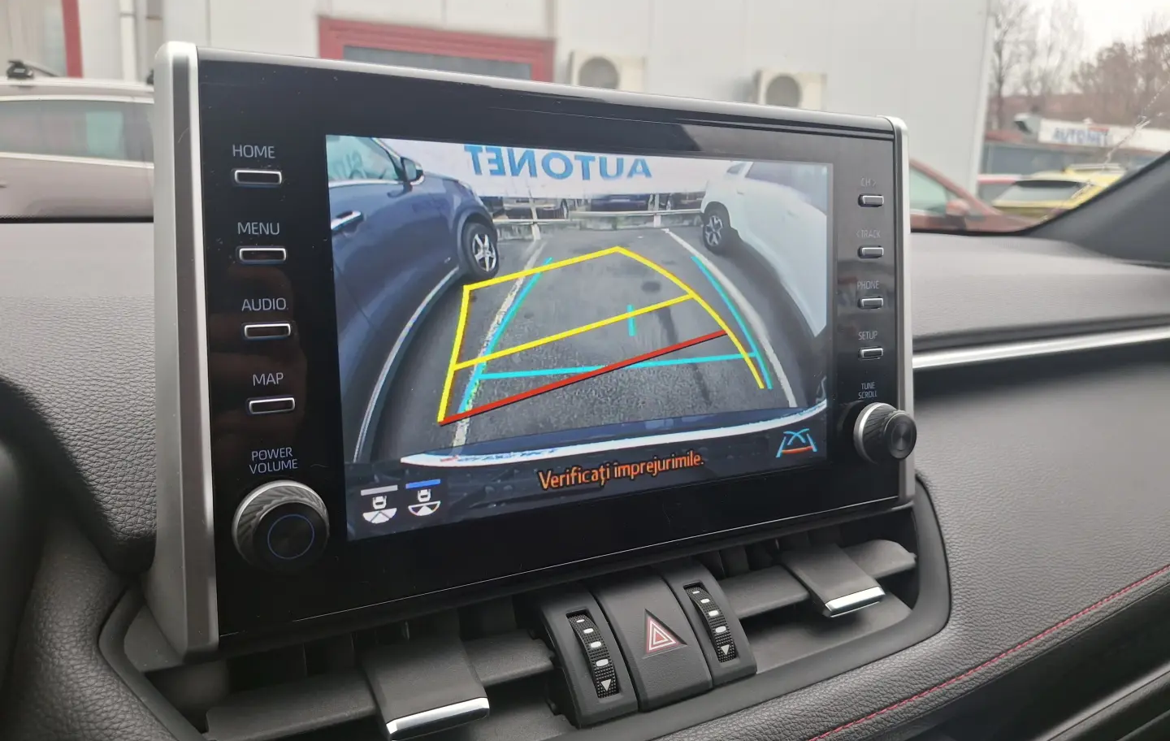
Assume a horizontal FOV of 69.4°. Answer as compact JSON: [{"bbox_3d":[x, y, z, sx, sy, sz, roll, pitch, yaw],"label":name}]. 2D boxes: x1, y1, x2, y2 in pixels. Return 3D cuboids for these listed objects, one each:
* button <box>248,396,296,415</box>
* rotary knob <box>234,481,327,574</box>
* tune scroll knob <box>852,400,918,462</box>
[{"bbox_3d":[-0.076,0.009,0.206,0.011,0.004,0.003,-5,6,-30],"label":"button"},{"bbox_3d":[-0.072,0.039,0.203,0.023,0.023,0.013,-5,6,-30],"label":"rotary knob"},{"bbox_3d":[0.110,0.023,0.308,0.023,0.023,0.013,-5,6,-30],"label":"tune scroll knob"}]

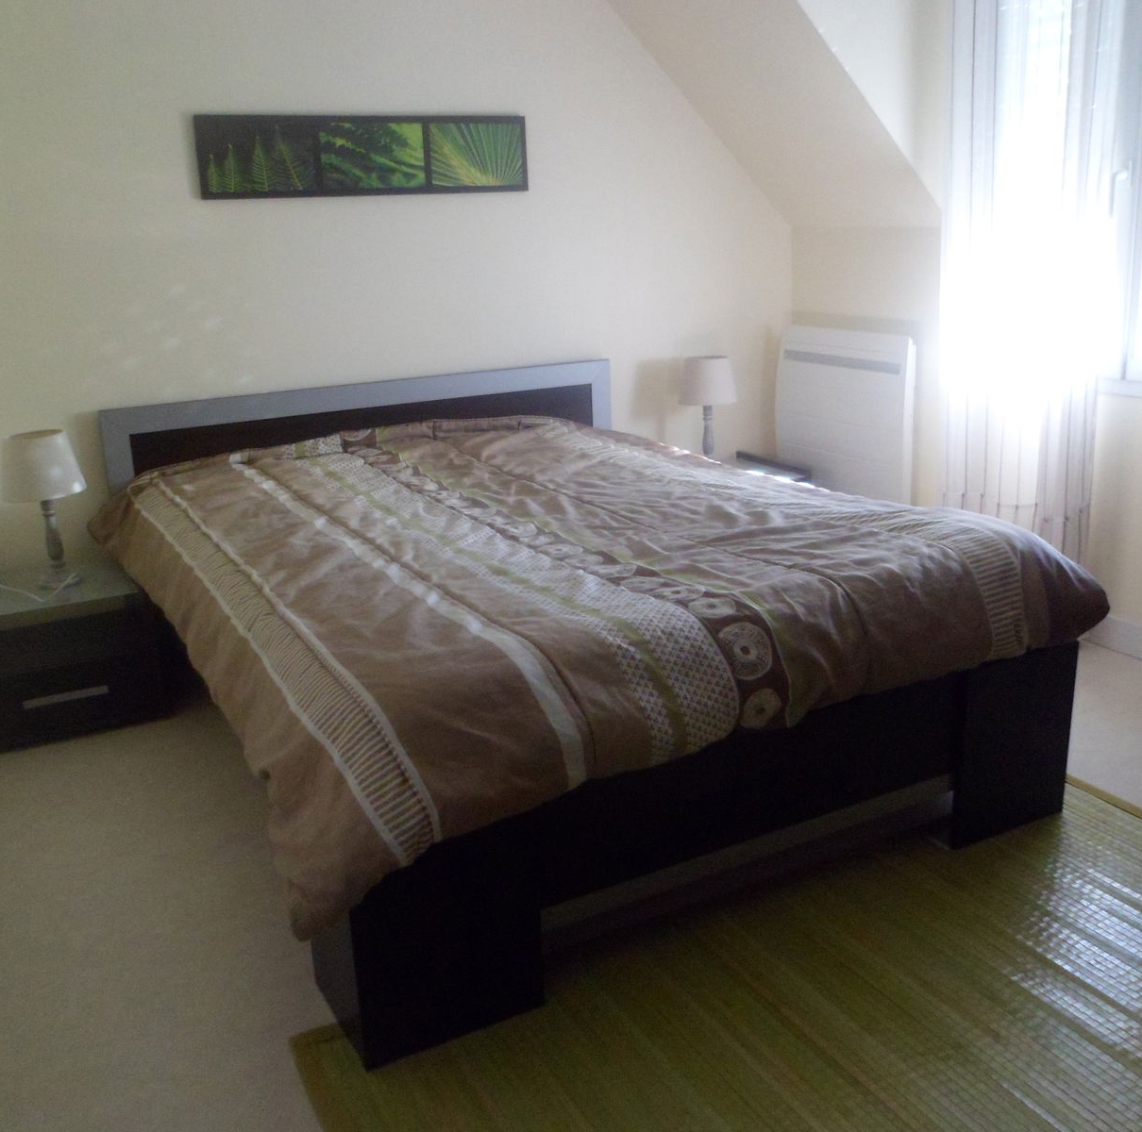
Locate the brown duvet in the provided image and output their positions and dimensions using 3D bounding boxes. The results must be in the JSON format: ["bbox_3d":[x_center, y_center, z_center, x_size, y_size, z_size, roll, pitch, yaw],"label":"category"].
[{"bbox_3d":[-0.098,-0.017,2.683,1.713,0.358,1.944,-11,19,-26],"label":"brown duvet"}]

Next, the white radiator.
[{"bbox_3d":[0.947,-0.495,3.960,0.103,0.632,0.620,-11,19,-26],"label":"white radiator"}]

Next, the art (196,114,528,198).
[{"bbox_3d":[-0.582,-1.204,3.329,0.996,0.218,0.025,-11,19,-26],"label":"art"}]

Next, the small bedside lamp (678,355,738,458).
[{"bbox_3d":[0.468,-0.517,3.883,0.198,0.388,0.198,-2,17,1],"label":"small bedside lamp"}]

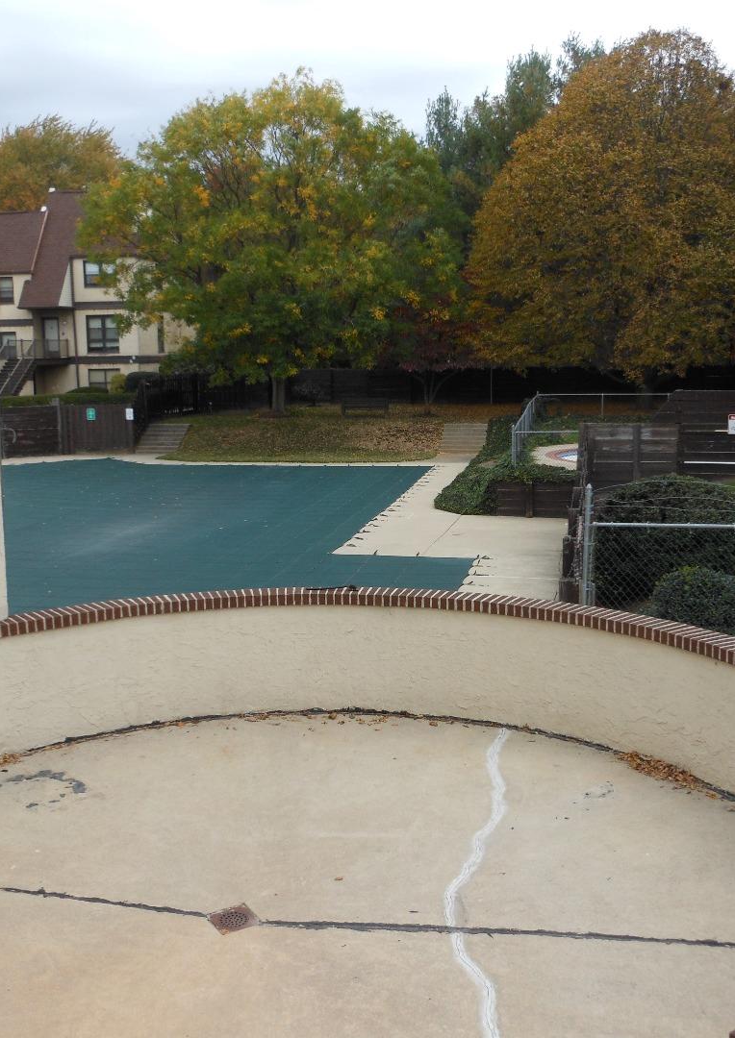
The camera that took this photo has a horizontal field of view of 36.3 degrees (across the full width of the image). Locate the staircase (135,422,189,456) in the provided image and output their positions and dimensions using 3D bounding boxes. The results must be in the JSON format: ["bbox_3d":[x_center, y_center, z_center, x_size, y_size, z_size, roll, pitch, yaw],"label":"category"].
[{"bbox_3d":[-8.926,-3.511,49.024,1.830,1.170,2.000,1,8,9],"label":"staircase"}]

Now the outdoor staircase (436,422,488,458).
[{"bbox_3d":[4.081,-3.384,47.064,1.850,1.170,2.000,1,8,9],"label":"outdoor staircase"}]

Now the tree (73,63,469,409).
[{"bbox_3d":[-4.672,-12.978,53.618,17.990,15.820,15.500,-1,8,0],"label":"tree"}]

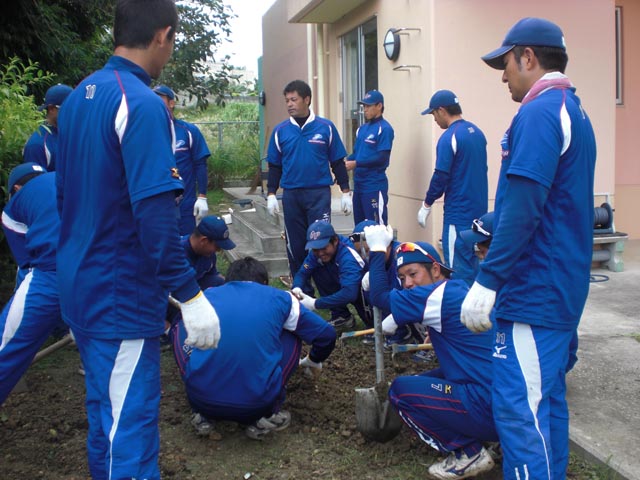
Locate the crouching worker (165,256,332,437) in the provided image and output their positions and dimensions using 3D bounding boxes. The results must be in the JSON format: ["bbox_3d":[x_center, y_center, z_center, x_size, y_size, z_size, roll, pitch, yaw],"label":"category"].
[{"bbox_3d":[-0.302,0.464,3.191,0.700,0.770,0.720,-1,8,2],"label":"crouching worker"}]

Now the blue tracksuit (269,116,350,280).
[{"bbox_3d":[-0.090,-0.304,5.280,0.600,1.380,0.310,1,9,16],"label":"blue tracksuit"}]

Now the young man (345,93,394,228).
[{"bbox_3d":[0.430,-0.444,6.050,0.460,1.720,0.370,7,12,43],"label":"young man"}]

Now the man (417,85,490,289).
[{"bbox_3d":[0.907,-0.178,4.773,0.380,1.680,0.480,5,10,36],"label":"man"}]

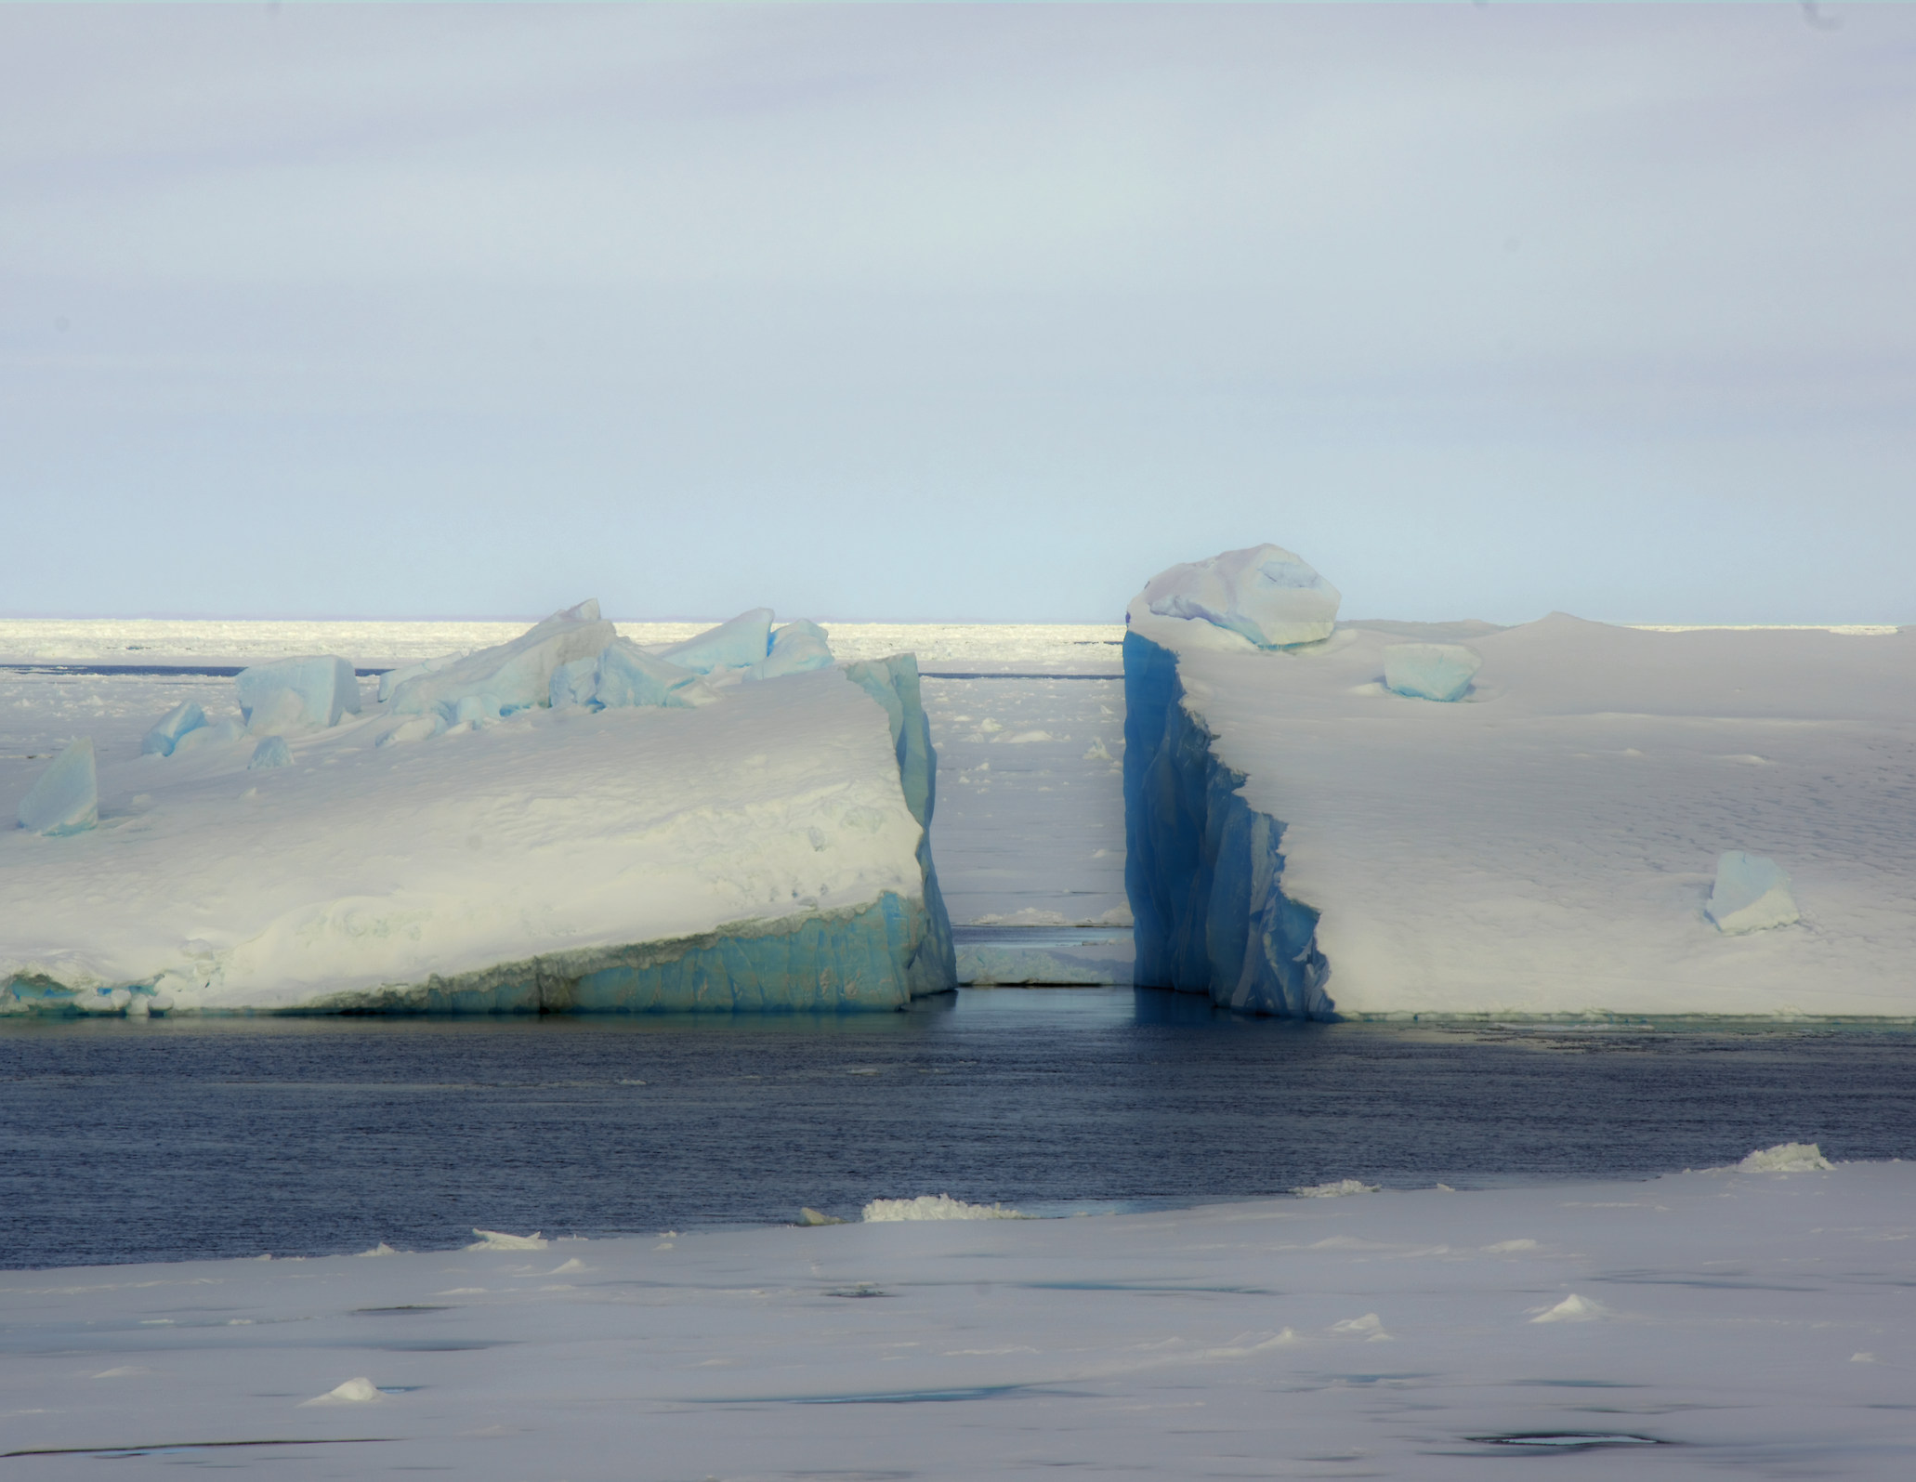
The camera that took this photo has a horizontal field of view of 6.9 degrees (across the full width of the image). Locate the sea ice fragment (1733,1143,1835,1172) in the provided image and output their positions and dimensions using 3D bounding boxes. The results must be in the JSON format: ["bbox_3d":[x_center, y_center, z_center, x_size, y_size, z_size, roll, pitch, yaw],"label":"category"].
[{"bbox_3d":[22.502,11.344,430.000,2.700,0.820,1.700,0,1,0],"label":"sea ice fragment"}]

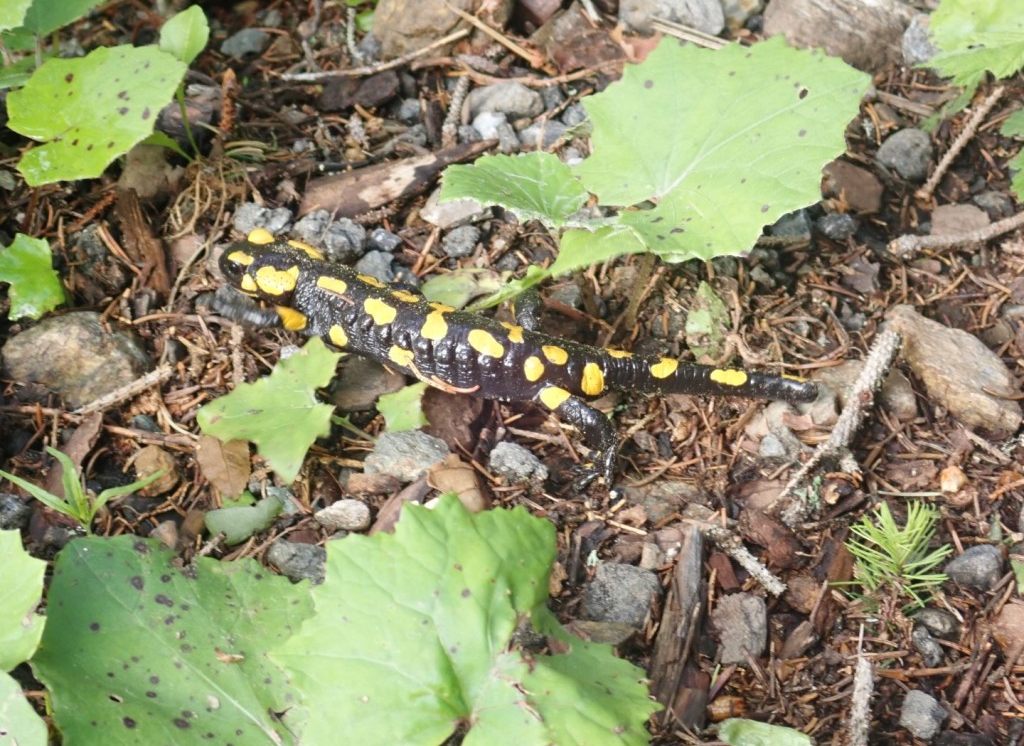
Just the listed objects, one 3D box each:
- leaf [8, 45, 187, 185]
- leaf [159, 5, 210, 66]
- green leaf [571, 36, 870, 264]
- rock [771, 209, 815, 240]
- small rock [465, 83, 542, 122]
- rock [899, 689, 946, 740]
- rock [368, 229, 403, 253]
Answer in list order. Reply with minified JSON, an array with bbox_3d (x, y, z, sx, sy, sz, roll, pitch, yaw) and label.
[{"bbox_3d":[-0.130,-0.083,0.920,0.067,0.018,0.051,-33,59,-23],"label":"leaf"},{"bbox_3d":[-0.101,-0.104,0.909,0.016,0.014,0.012,0,47,0],"label":"leaf"},{"bbox_3d":[0.068,-0.074,0.920,0.101,0.020,0.091,-29,58,-21],"label":"green leaf"},{"bbox_3d":[0.085,-0.045,0.895,0.015,0.009,0.011,0,47,0],"label":"rock"},{"bbox_3d":[-0.002,-0.089,0.980,0.025,0.011,0.015,0,48,0],"label":"small rock"},{"bbox_3d":[0.114,0.095,0.821,0.013,0.011,0.015,0,52,0],"label":"rock"},{"bbox_3d":[-0.040,-0.041,0.929,0.011,0.006,0.009,0,52,0],"label":"rock"}]

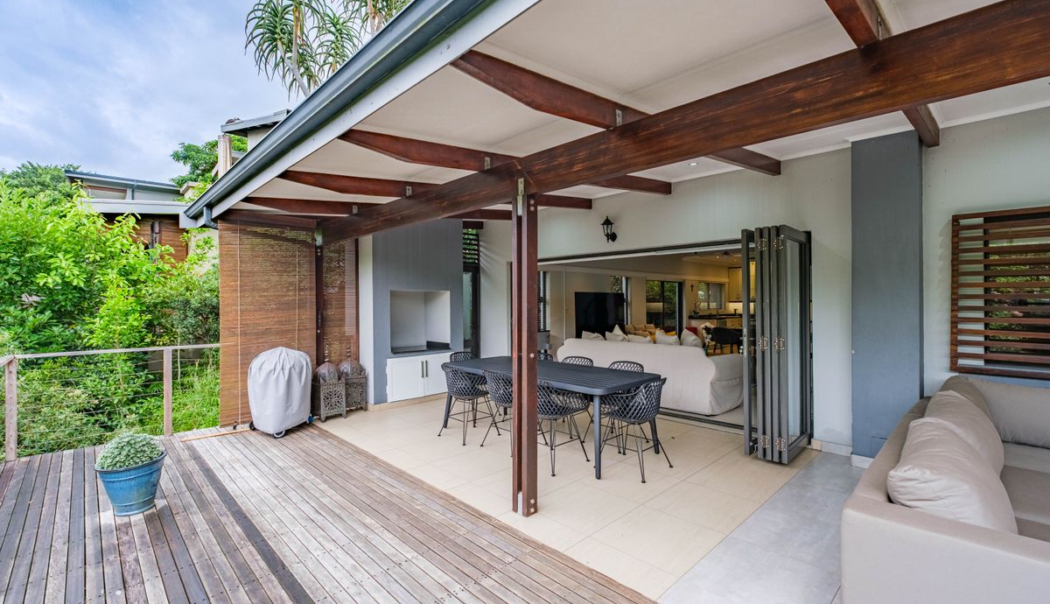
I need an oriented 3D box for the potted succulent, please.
[{"bbox_3d":[-2.768,1.217,3.096,0.385,0.490,0.385,0,0,-44],"label":"potted succulent"}]

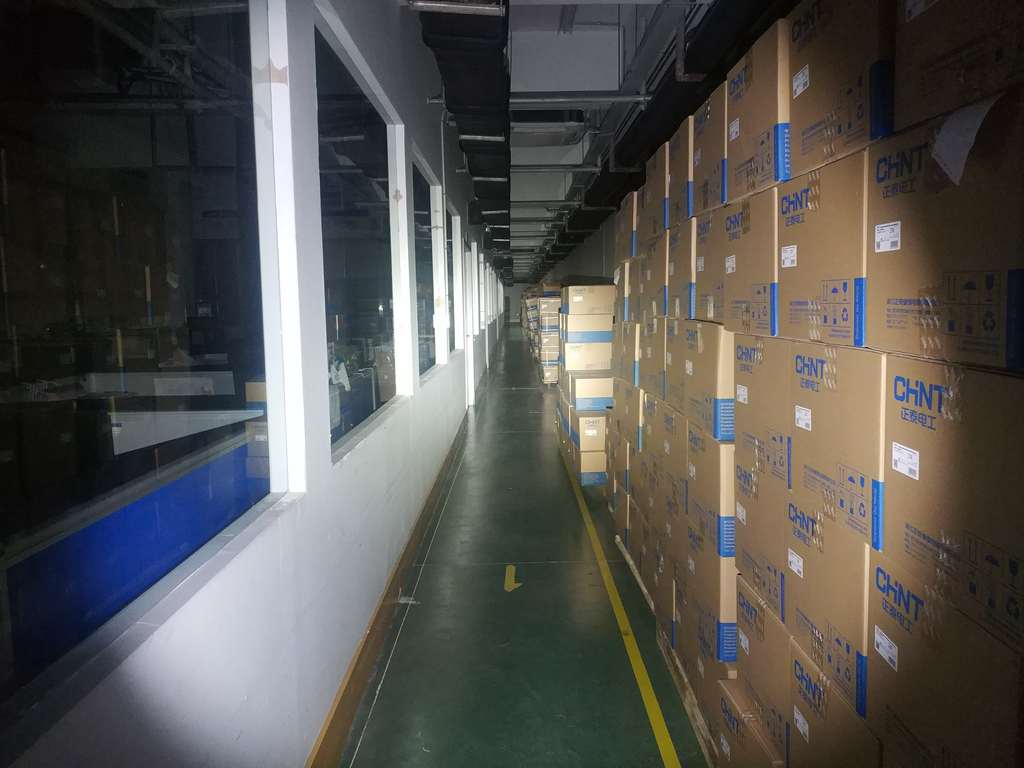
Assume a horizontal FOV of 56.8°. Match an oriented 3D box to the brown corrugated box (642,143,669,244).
[{"bbox_3d":[0.857,-0.837,4.136,0.455,0.352,0.549,-1,5,0],"label":"brown corrugated box"}]

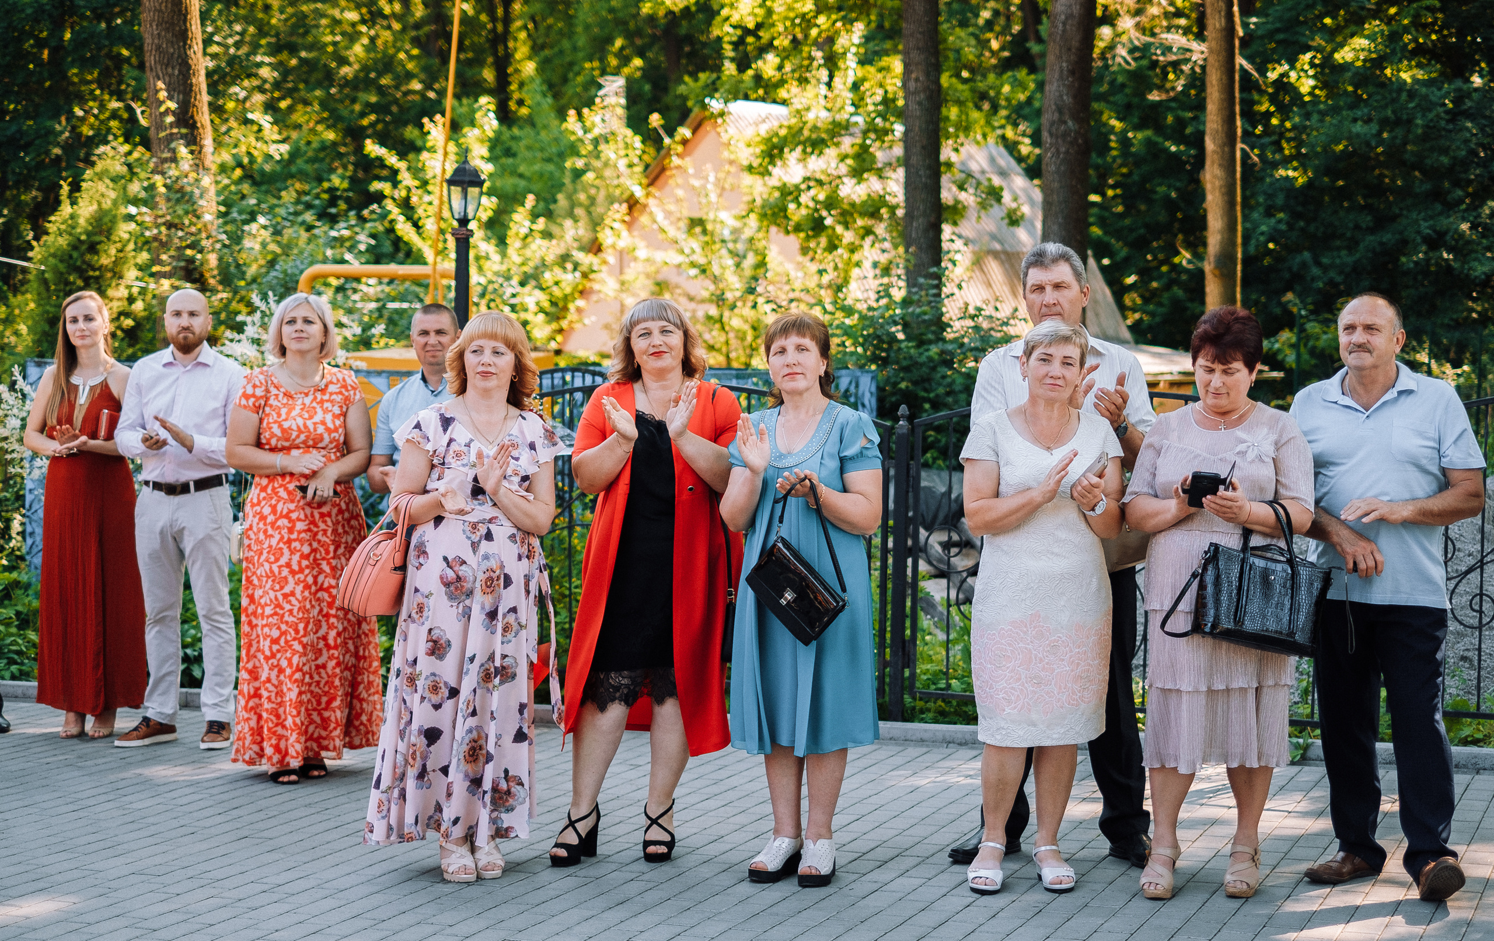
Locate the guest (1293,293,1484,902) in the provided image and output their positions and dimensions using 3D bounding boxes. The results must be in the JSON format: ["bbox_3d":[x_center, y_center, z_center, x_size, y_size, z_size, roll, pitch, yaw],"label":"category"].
[{"bbox_3d":[1.854,0.356,6.380,0.560,1.726,0.440,2,3,26],"label":"guest"}]

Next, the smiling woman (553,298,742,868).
[{"bbox_3d":[-0.309,0.327,6.728,0.580,1.703,0.460,0,3,3],"label":"smiling woman"}]

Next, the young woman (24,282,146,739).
[{"bbox_3d":[-2.632,0.166,8.741,0.470,1.760,0.420,1,3,6],"label":"young woman"}]

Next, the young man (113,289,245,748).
[{"bbox_3d":[-2.251,0.190,8.720,0.520,1.803,0.400,0,3,0],"label":"young man"}]

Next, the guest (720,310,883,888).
[{"bbox_3d":[0.159,0.361,6.437,0.470,1.658,0.450,1,3,12],"label":"guest"}]

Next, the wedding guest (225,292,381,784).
[{"bbox_3d":[-1.584,0.234,7.835,0.550,1.730,0.470,0,3,0],"label":"wedding guest"}]

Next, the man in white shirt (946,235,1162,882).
[{"bbox_3d":[0.944,0.252,6.700,0.590,1.871,0.460,1,3,8],"label":"man in white shirt"}]

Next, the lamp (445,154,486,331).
[{"bbox_3d":[-1.235,-0.187,9.600,0.180,2.442,0.180,0,3,0],"label":"lamp"}]

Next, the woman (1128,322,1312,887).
[{"bbox_3d":[1.343,0.373,6.270,0.550,1.663,0.460,1,3,8],"label":"woman"}]

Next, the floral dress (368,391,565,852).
[{"bbox_3d":[-0.840,0.455,6.530,0.560,1.301,0.430,0,3,-10],"label":"floral dress"}]

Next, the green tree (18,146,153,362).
[{"bbox_3d":[-3.614,-0.421,12.000,0.880,2.703,0.880,0,3,0],"label":"green tree"}]

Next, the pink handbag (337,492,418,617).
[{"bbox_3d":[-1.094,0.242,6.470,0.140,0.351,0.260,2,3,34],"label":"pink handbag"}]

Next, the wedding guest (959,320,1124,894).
[{"bbox_3d":[0.849,0.378,6.335,0.460,1.625,0.420,0,3,0],"label":"wedding guest"}]

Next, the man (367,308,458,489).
[{"bbox_3d":[-1.197,0.234,8.400,0.540,1.733,0.420,0,3,-3],"label":"man"}]

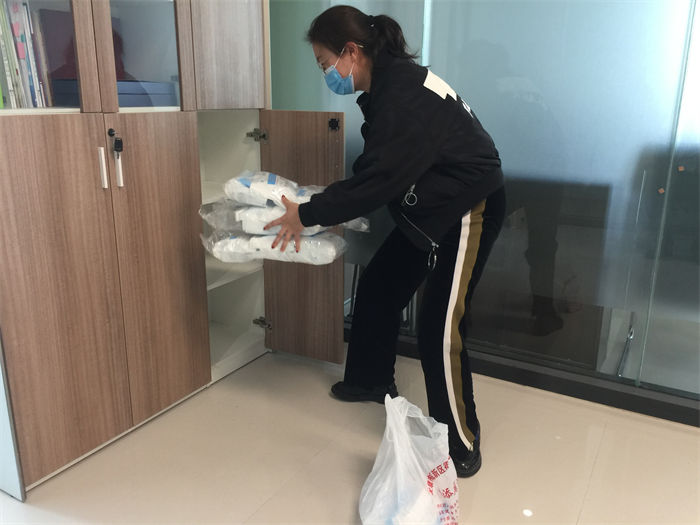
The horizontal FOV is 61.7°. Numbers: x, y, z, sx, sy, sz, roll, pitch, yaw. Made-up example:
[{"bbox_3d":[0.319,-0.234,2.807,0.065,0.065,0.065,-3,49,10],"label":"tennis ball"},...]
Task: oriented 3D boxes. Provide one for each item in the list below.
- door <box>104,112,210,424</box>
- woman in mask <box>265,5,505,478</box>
[{"bbox_3d":[-0.669,0.014,2.099,0.020,1.072,0.386,9,18,28],"label":"door"},{"bbox_3d":[0.106,-0.097,1.957,0.780,1.420,0.530,4,15,13],"label":"woman in mask"}]

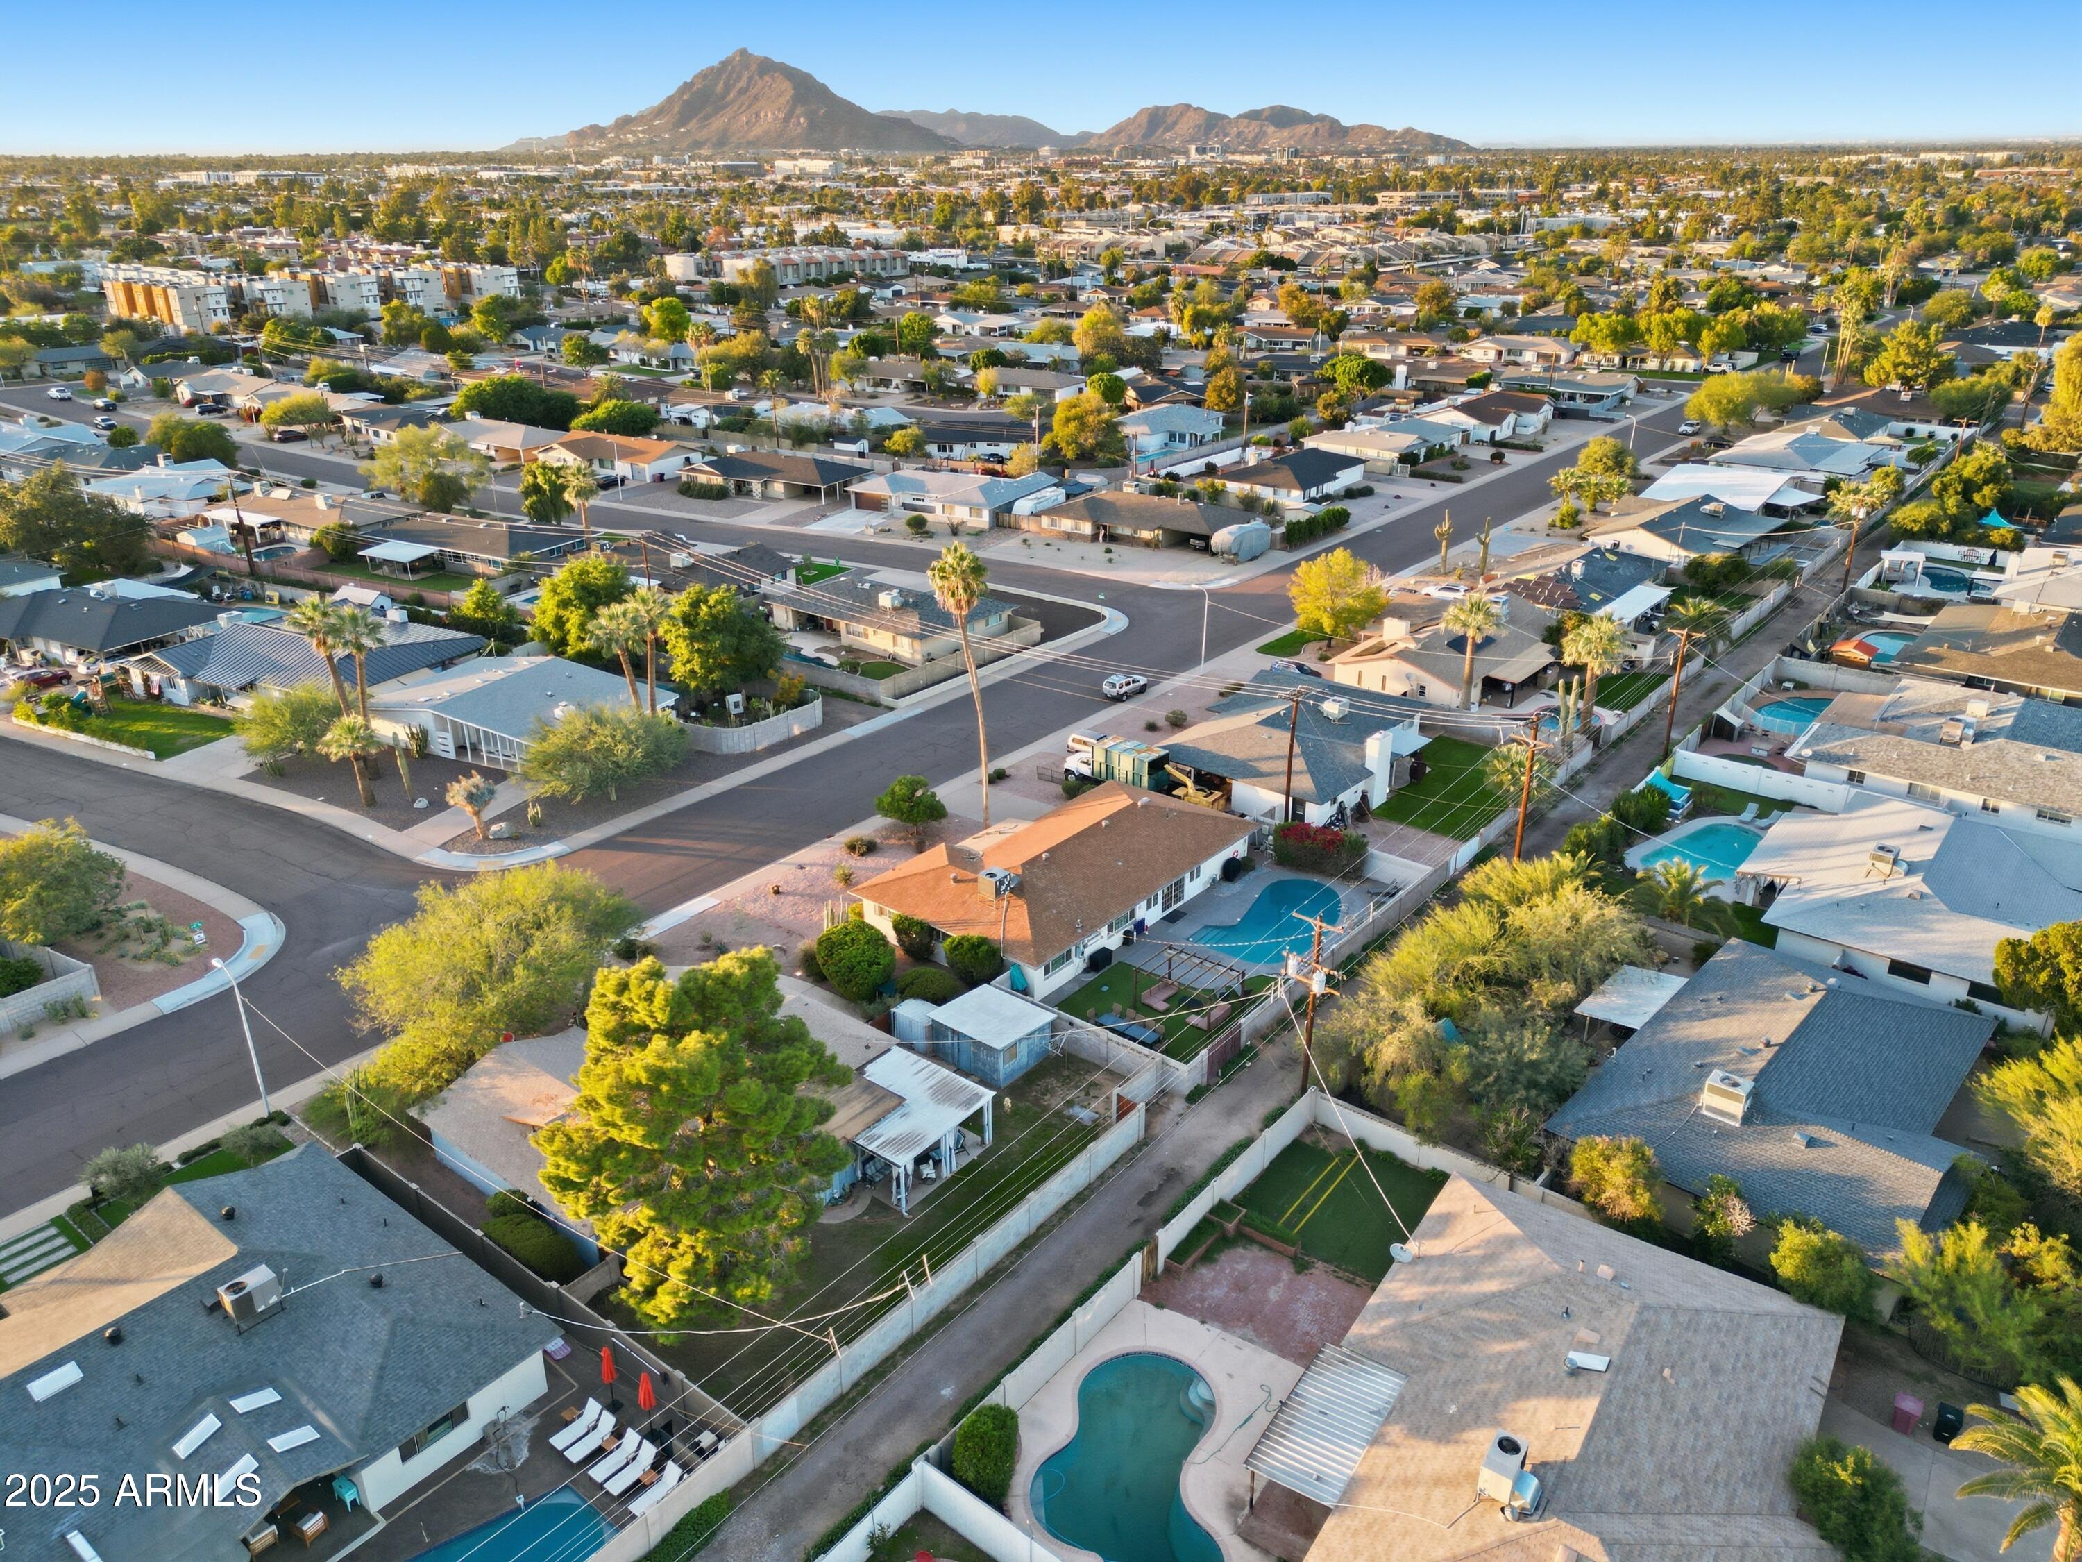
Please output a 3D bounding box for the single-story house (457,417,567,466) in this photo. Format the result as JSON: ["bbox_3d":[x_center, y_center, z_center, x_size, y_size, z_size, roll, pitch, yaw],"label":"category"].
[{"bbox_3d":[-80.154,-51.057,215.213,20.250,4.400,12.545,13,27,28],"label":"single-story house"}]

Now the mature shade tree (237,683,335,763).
[{"bbox_3d":[-51.309,-3.822,98.549,6.200,5.400,6.200,0,24,0],"label":"mature shade tree"}]

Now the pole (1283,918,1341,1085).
[{"bbox_3d":[12.466,10.322,66.340,3.000,9.630,0.900,18,30,36],"label":"pole"}]

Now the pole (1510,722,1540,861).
[{"bbox_3d":[29.323,0.784,87.121,2.300,10.000,0.400,17,29,35],"label":"pole"}]

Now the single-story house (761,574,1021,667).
[{"bbox_3d":[-13.567,-15.646,131.335,19.637,4.100,12.717,18,29,35],"label":"single-story house"}]

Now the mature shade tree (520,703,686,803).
[{"bbox_3d":[-29.780,-1.982,98.530,11.000,6.600,9.800,17,29,35],"label":"mature shade tree"}]

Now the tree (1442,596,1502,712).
[{"bbox_3d":[33.860,-9.946,112.711,4.600,9.300,4.600,17,29,35],"label":"tree"}]

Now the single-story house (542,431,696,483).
[{"bbox_3d":[-60.336,-46.084,203.482,21.732,4.400,13.237,13,27,28],"label":"single-story house"}]

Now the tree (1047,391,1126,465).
[{"bbox_3d":[6.402,-50.420,205.439,11.200,9.360,10.600,0,24,0],"label":"tree"}]

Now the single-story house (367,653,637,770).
[{"bbox_3d":[-39.029,-5.221,107.902,19.954,4.100,12.568,11,26,23],"label":"single-story house"}]

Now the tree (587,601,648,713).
[{"bbox_3d":[-30.416,-7.686,105.712,4.333,11.620,4.333,-7,25,-15],"label":"tree"}]

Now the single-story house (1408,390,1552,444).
[{"bbox_3d":[69.976,-57.448,225.387,13.800,4.200,24.365,18,30,36],"label":"single-story house"}]

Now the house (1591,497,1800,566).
[{"bbox_3d":[70.814,-27.689,159.359,17.164,4.400,23.336,17,29,35],"label":"house"}]

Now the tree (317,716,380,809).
[{"bbox_3d":[-45.331,-1.204,95.849,4.500,6.500,4.500,18,30,35],"label":"tree"}]

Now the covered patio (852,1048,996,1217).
[{"bbox_3d":[-6.118,15.094,63.161,5.875,2.600,6.182,16,29,33],"label":"covered patio"}]

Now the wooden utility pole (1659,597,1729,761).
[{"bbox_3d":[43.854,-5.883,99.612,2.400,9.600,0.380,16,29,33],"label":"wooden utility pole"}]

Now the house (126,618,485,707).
[{"bbox_3d":[-56.964,-9.364,112.388,21.000,4.500,16.700,13,27,27],"label":"house"}]

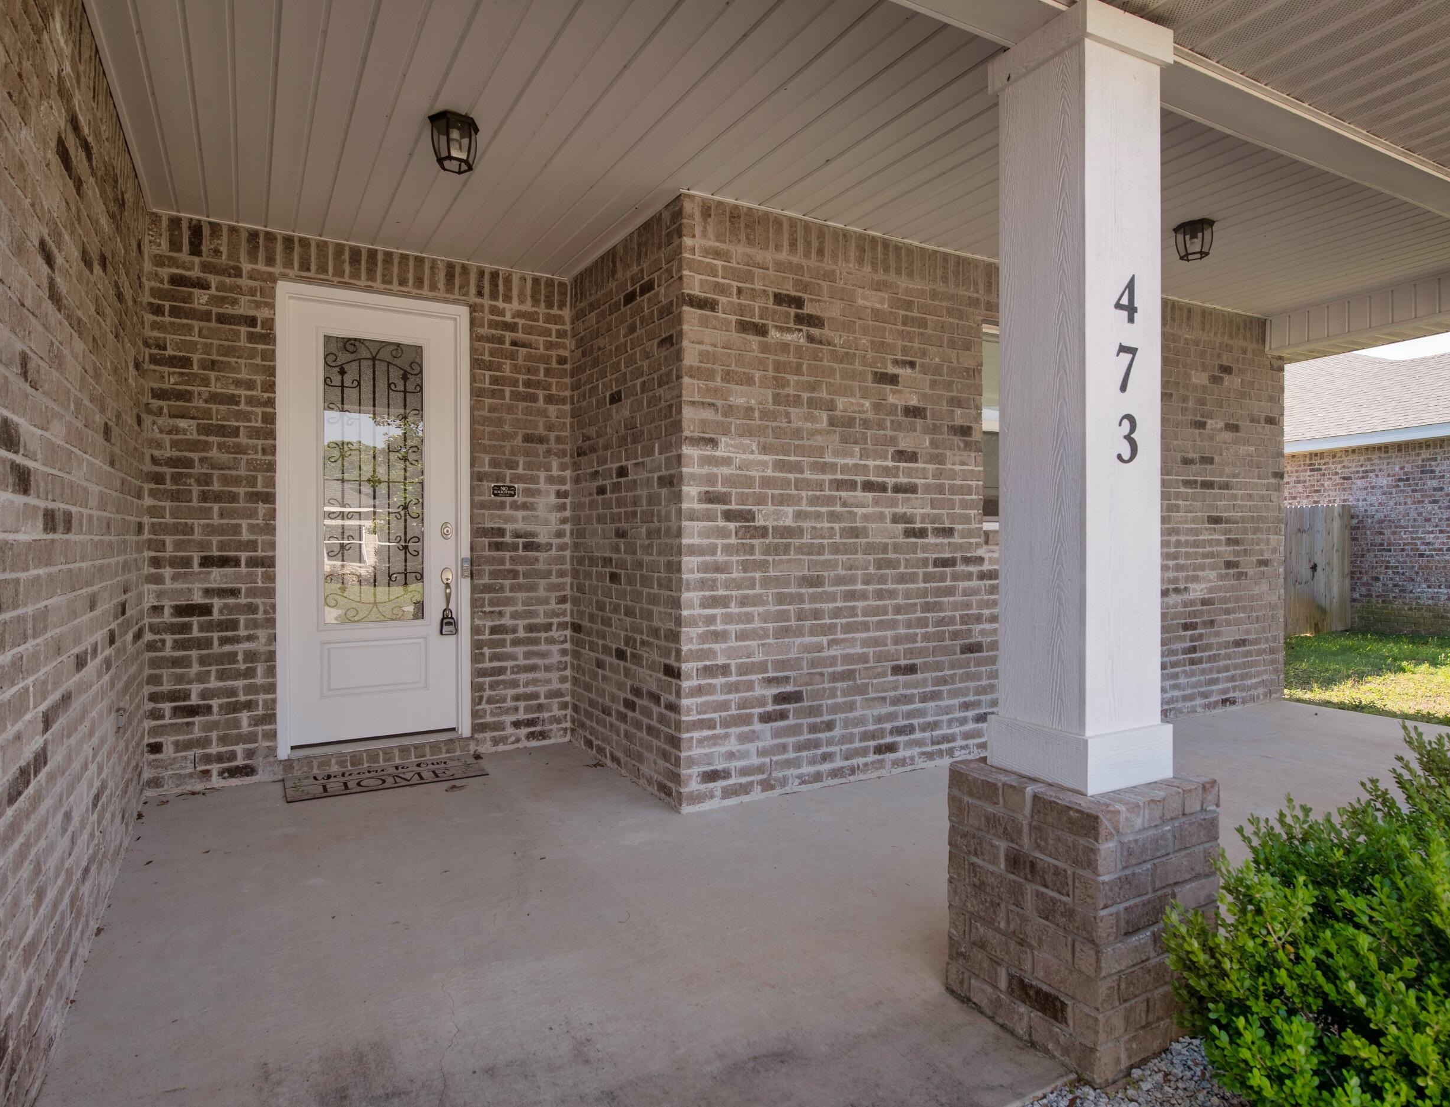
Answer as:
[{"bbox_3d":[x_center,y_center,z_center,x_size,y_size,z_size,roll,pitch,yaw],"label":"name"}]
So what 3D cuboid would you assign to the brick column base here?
[{"bbox_3d":[0.983,0.939,2.314,0.498,0.657,0.497,0,0,-30],"label":"brick column base"}]

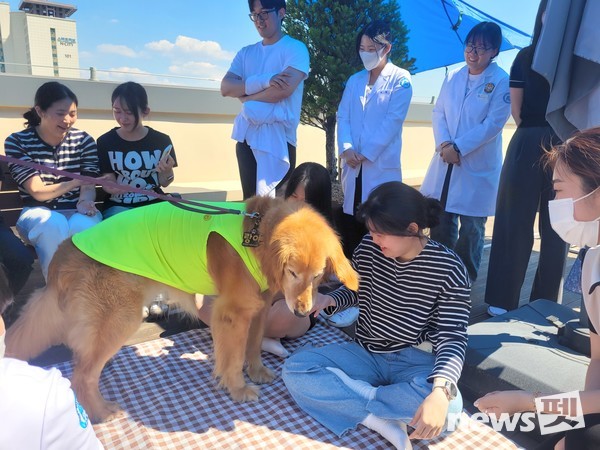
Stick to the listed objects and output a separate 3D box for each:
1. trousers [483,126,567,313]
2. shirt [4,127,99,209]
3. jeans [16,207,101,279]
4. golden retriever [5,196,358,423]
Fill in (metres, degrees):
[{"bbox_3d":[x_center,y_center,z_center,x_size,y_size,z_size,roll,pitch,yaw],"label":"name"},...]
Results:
[{"bbox_3d":[1.228,-0.037,2.455,0.410,0.980,0.280,5,12,24],"label":"trousers"},{"bbox_3d":[-1.305,-0.287,2.367,0.460,0.450,0.280,-8,13,-36],"label":"shirt"},{"bbox_3d":[-1.216,0.179,2.270,0.400,0.570,0.570,-8,13,-36],"label":"jeans"},{"bbox_3d":[-0.413,0.287,1.640,1.170,0.730,0.370,-2,11,-11],"label":"golden retriever"}]

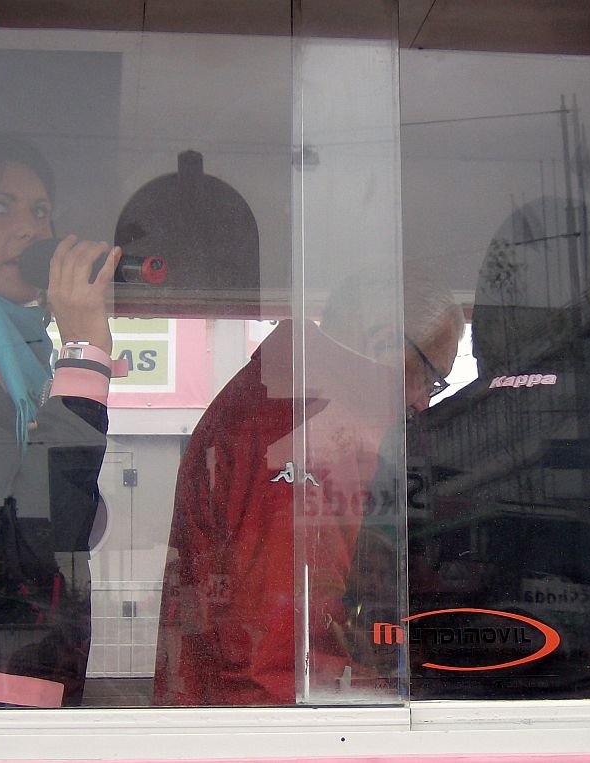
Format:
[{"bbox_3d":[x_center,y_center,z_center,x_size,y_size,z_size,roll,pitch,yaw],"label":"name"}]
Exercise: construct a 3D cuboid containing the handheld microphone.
[{"bbox_3d":[-0.261,-0.147,2.114,0.237,0.062,0.062,6,0,39],"label":"handheld microphone"}]

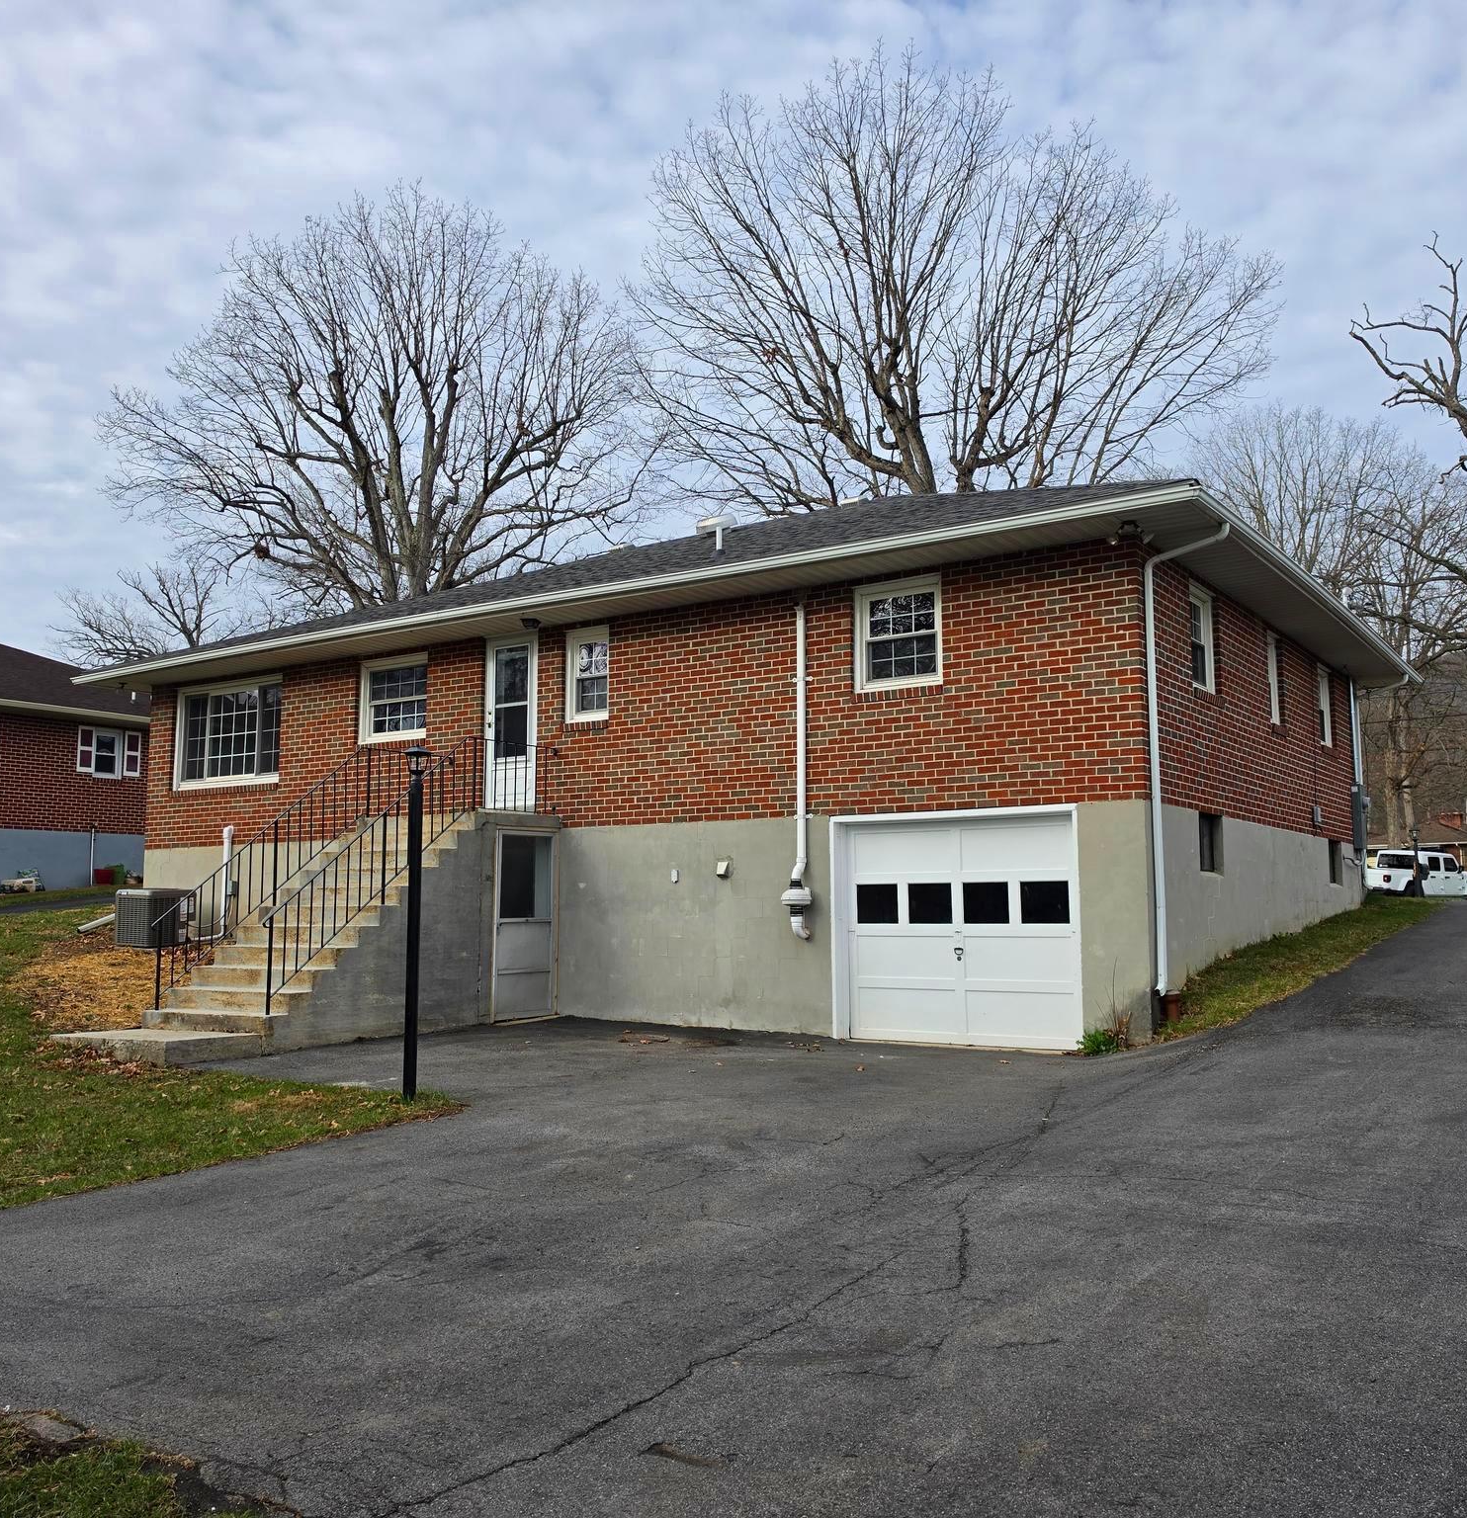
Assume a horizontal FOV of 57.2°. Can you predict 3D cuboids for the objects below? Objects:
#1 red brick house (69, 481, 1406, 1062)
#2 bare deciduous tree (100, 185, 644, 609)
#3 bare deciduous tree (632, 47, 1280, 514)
[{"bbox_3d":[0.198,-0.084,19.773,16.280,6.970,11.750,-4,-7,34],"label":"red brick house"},{"bbox_3d":[-9.820,-6.279,38.041,15.800,20.952,15.300,1,-6,-15],"label":"bare deciduous tree"},{"bbox_3d":[5.043,-7.241,33.079,16.200,21.731,15.500,-1,-6,9],"label":"bare deciduous tree"}]

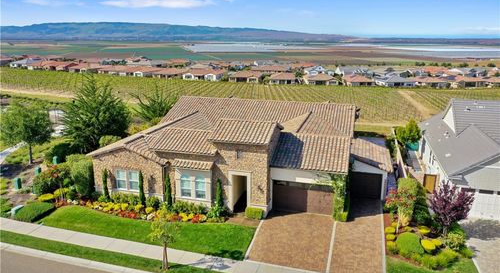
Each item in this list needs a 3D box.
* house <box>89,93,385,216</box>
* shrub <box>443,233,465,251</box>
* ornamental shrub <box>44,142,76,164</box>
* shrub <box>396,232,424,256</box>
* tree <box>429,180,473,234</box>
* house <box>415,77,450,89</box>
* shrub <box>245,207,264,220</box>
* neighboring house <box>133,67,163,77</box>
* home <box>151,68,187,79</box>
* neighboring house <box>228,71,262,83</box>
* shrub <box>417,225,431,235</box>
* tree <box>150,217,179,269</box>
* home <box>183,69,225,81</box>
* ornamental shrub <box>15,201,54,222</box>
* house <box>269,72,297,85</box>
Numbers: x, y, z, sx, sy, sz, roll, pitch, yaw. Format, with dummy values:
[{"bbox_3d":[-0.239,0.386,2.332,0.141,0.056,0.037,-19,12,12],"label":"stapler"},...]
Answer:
[{"bbox_3d":[1.223,-0.049,39.737,24.600,7.000,23.200,4,15,16],"label":"house"},{"bbox_3d":[13.500,6.921,25.600,1.300,0.950,1.250,0,14,0],"label":"shrub"},{"bbox_3d":[-21.900,1.853,44.942,3.300,2.000,3.000,4,15,16],"label":"ornamental shrub"},{"bbox_3d":[10.850,7.152,26.327,1.750,1.200,1.700,4,15,16],"label":"shrub"},{"bbox_3d":[14.100,4.997,27.277,2.900,3.850,2.800,0,14,0],"label":"tree"},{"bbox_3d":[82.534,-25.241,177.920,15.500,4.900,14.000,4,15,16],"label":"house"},{"bbox_3d":[0.340,5.821,29.654,1.300,0.680,0.850,3,15,11],"label":"shrub"},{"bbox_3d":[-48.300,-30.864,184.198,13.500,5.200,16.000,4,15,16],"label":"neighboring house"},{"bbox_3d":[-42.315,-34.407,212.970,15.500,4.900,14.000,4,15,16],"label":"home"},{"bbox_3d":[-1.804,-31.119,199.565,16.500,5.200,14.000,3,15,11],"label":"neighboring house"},{"bbox_3d":[12.215,6.520,27.117,0.820,0.600,0.820,4,15,16],"label":"shrub"},{"bbox_3d":[-5.012,6.267,22.621,1.850,3.350,1.850,4,15,16],"label":"tree"},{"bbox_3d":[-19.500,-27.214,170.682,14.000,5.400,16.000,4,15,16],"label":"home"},{"bbox_3d":[-17.540,5.937,31.746,1.950,0.800,2.650,4,15,16],"label":"ornamental shrub"},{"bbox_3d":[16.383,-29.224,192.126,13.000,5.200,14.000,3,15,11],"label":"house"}]

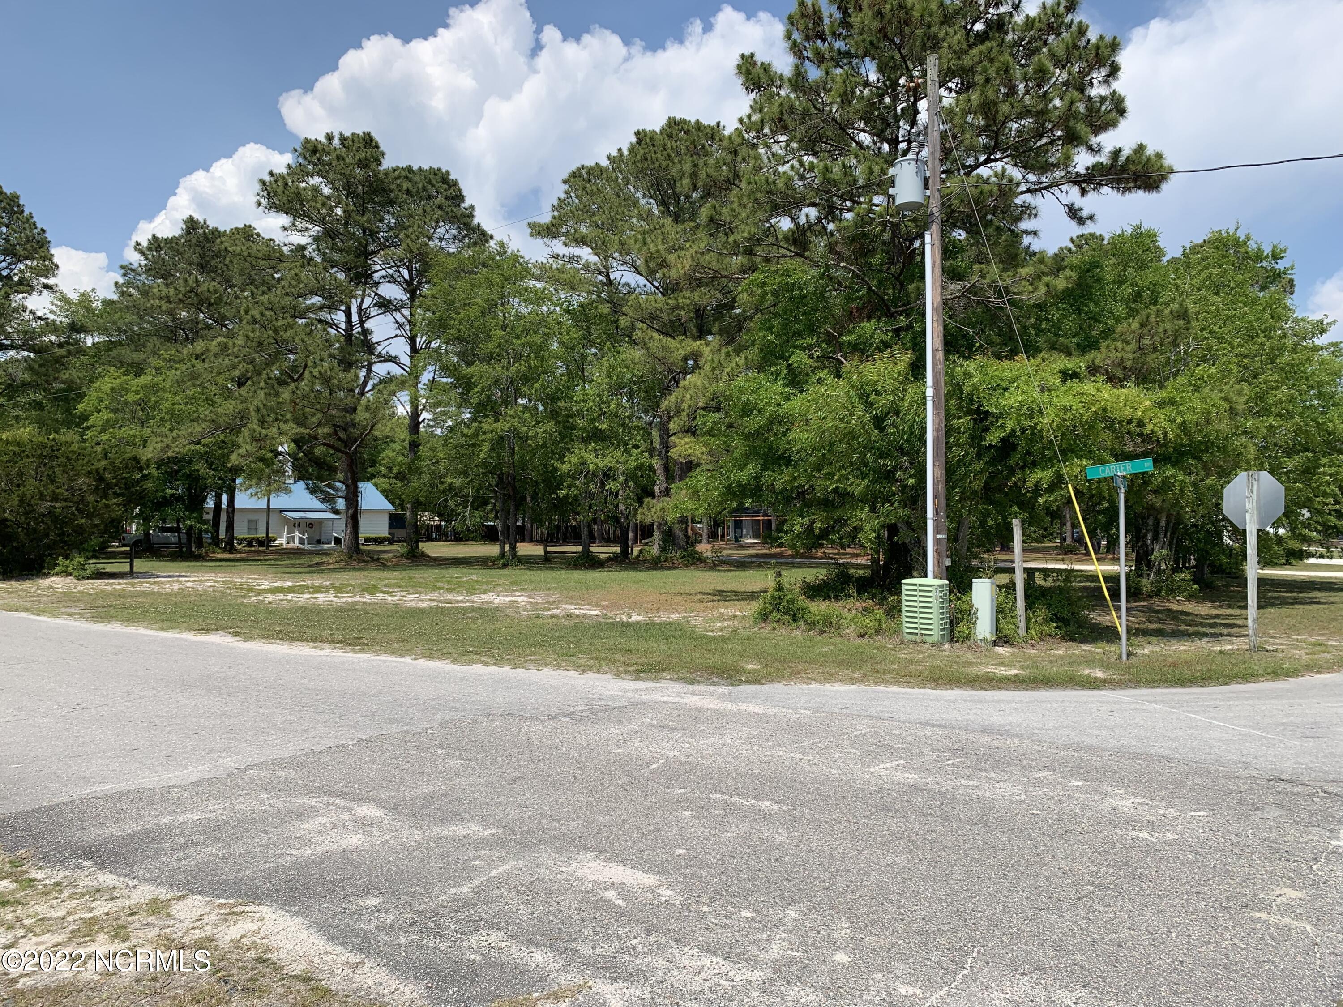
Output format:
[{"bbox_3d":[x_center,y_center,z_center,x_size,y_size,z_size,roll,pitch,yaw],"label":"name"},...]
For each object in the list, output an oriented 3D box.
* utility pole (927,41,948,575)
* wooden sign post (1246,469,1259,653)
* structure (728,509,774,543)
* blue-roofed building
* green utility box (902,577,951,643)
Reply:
[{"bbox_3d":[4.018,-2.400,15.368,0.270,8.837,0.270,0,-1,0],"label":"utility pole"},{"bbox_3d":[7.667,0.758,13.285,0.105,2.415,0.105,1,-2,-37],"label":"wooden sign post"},{"bbox_3d":[8.403,2.552,106.970,4.300,3.300,3.300,0,-2,10],"label":"structure"},{"bbox_3d":[-36.206,0.993,95.124,16.870,6.200,12.500,1,-2,-37],"label":"blue-roofed building"},{"bbox_3d":[3.720,1.561,14.644,0.420,0.880,0.570,1,-2,-45],"label":"green utility box"}]

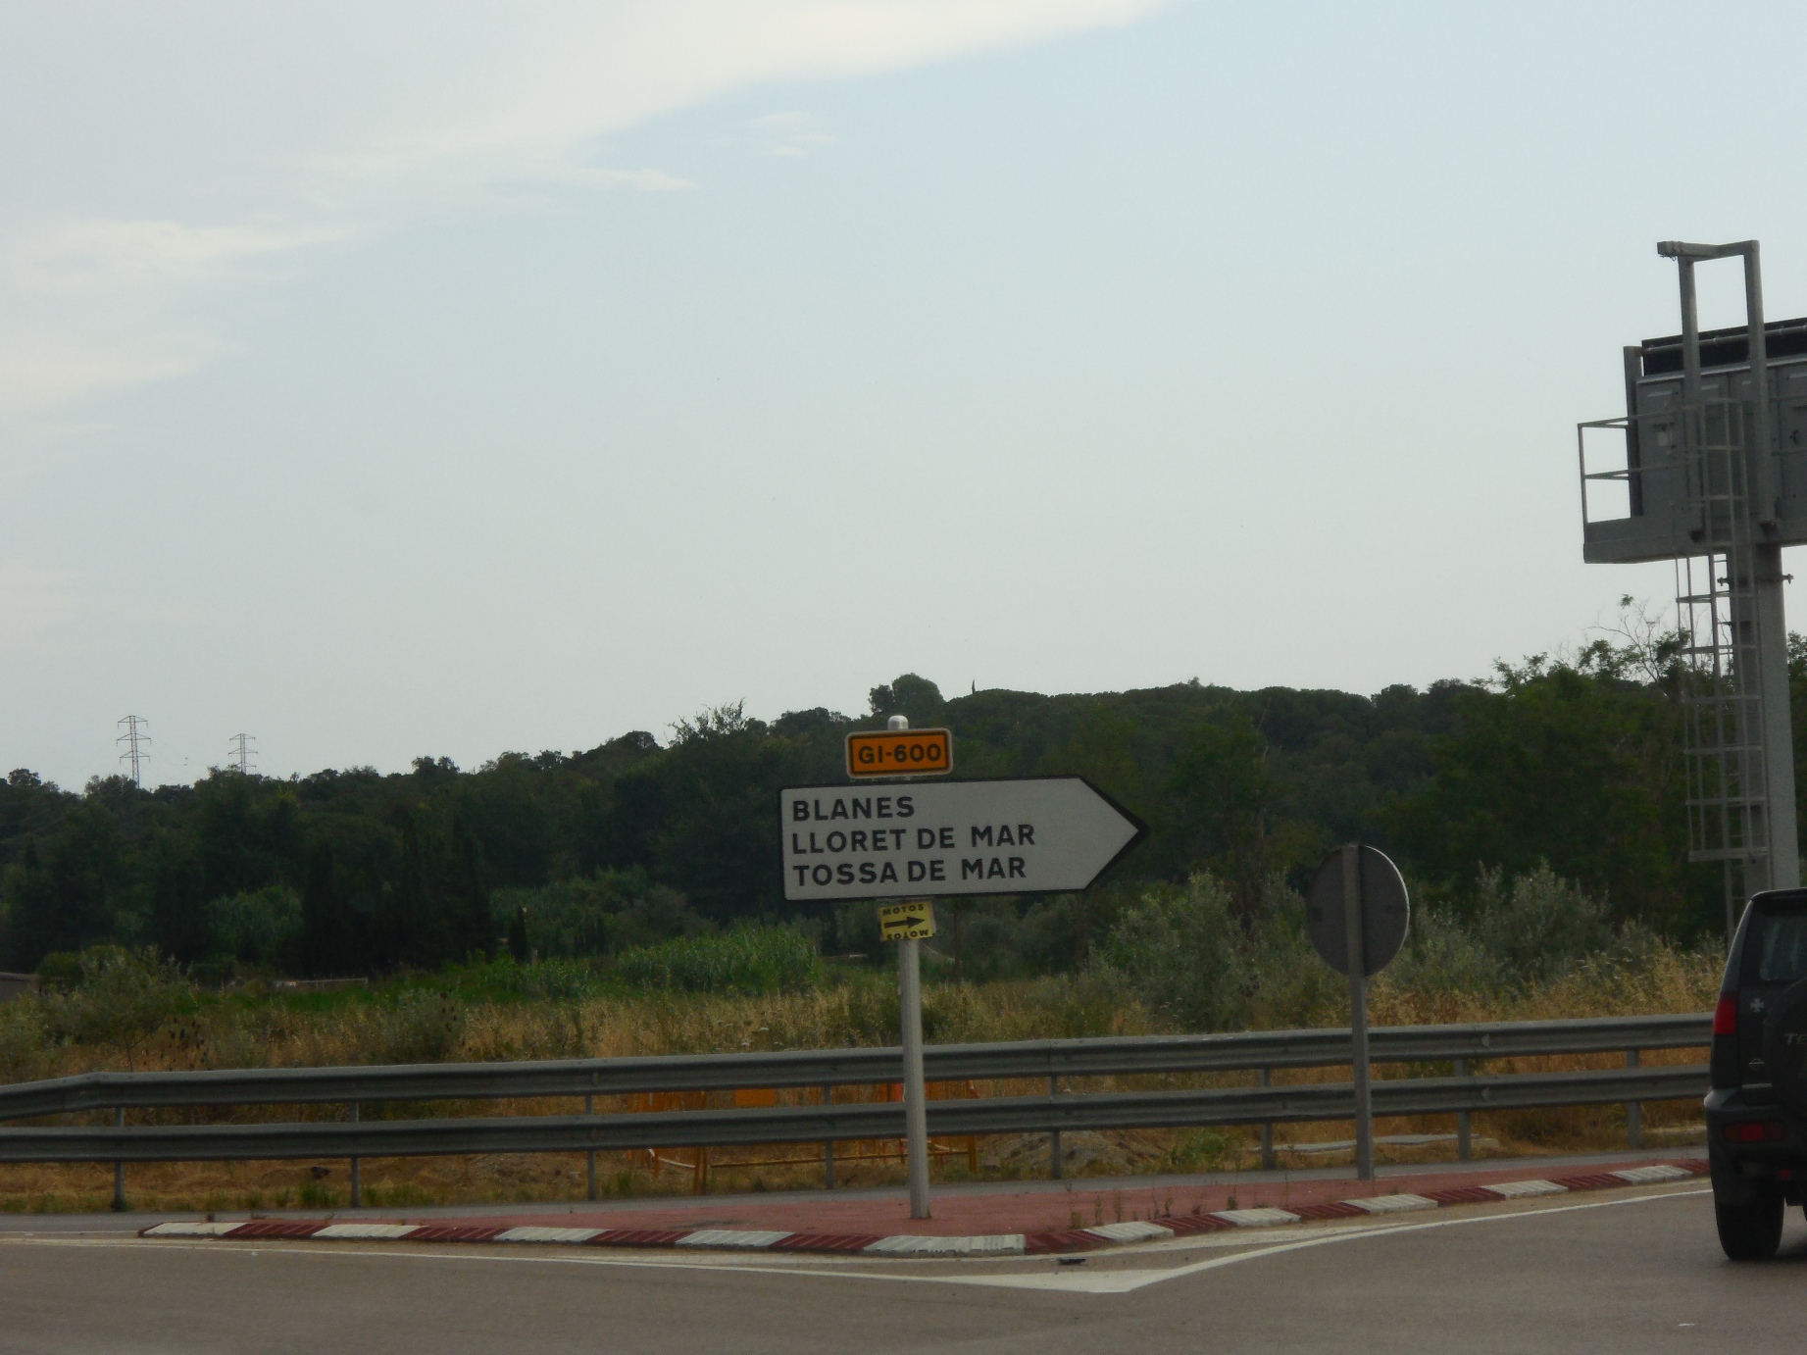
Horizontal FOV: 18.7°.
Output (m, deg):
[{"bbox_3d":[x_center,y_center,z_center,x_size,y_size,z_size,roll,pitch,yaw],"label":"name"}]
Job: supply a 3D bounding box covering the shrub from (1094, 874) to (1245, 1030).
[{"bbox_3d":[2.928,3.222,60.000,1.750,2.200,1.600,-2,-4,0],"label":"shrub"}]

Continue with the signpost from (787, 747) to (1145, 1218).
[{"bbox_3d":[0.421,1.881,34.050,2.250,2.920,0.170,-2,-4,-1],"label":"signpost"}]

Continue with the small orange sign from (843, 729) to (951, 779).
[{"bbox_3d":[-0.018,0.476,34.200,0.640,0.290,0.060,-2,-4,-1],"label":"small orange sign"}]

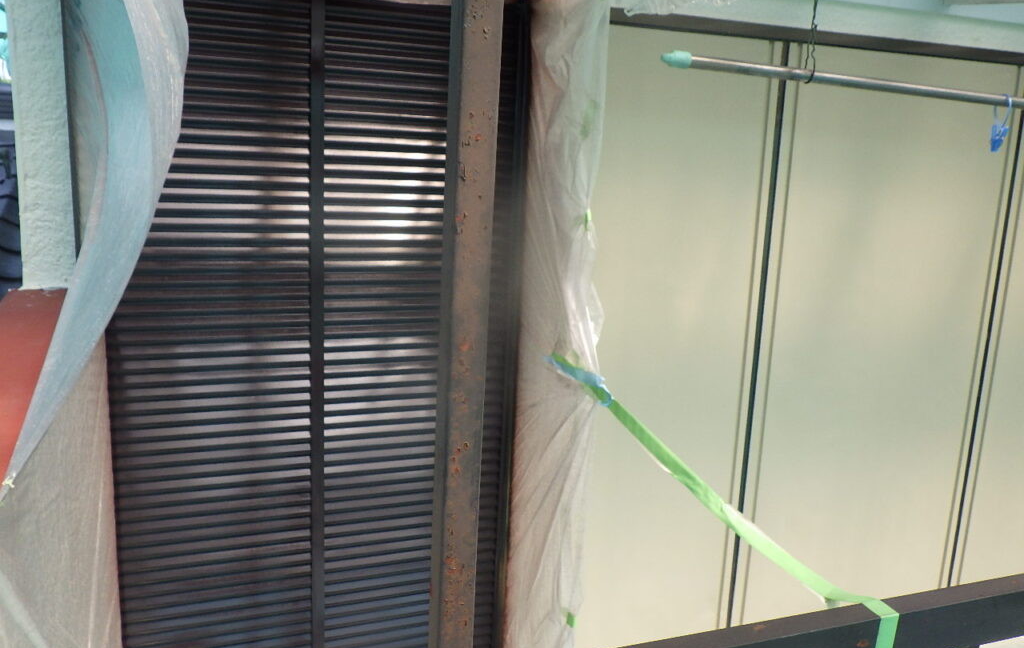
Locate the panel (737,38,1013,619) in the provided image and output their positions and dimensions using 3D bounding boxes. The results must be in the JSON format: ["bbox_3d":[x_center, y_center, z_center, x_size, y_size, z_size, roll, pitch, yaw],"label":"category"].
[{"bbox_3d":[1.083,0.114,2.477,0.810,1.750,0.045,-2,11,-21],"label":"panel"}]

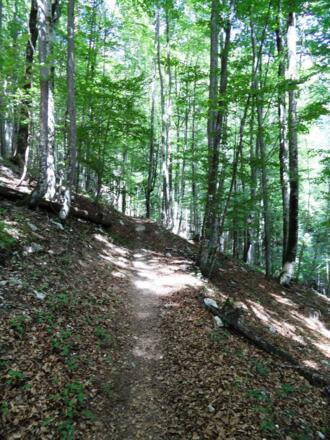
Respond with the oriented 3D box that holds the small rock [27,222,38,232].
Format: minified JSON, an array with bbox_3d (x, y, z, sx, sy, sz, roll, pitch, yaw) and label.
[{"bbox_3d":[-2.842,0.161,6.560,0.240,0.170,0.200,1,1,-23],"label":"small rock"}]

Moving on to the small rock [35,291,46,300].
[{"bbox_3d":[-1.545,0.937,3.786,0.135,0.100,0.120,1,1,-22],"label":"small rock"}]

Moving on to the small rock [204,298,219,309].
[{"bbox_3d":[0.755,1.356,4.954,0.210,0.130,0.180,1,1,9],"label":"small rock"}]

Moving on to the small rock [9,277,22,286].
[{"bbox_3d":[-1.981,0.815,4.042,0.175,0.110,0.140,1,1,-26],"label":"small rock"}]

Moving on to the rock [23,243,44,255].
[{"bbox_3d":[-2.361,0.512,5.478,0.340,0.180,0.260,1,1,-23],"label":"rock"}]

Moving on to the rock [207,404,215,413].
[{"bbox_3d":[0.360,1.493,2.416,0.058,0.045,0.055,1,1,9],"label":"rock"}]

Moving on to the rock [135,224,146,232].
[{"bbox_3d":[-0.931,0.323,11.596,0.400,0.240,0.320,1,1,-5],"label":"rock"}]

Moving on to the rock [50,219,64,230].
[{"bbox_3d":[-2.599,0.109,7.375,0.330,0.210,0.250,1,1,-19],"label":"rock"}]

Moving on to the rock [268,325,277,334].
[{"bbox_3d":[1.739,1.772,4.936,0.125,0.120,0.120,2,1,20],"label":"rock"}]

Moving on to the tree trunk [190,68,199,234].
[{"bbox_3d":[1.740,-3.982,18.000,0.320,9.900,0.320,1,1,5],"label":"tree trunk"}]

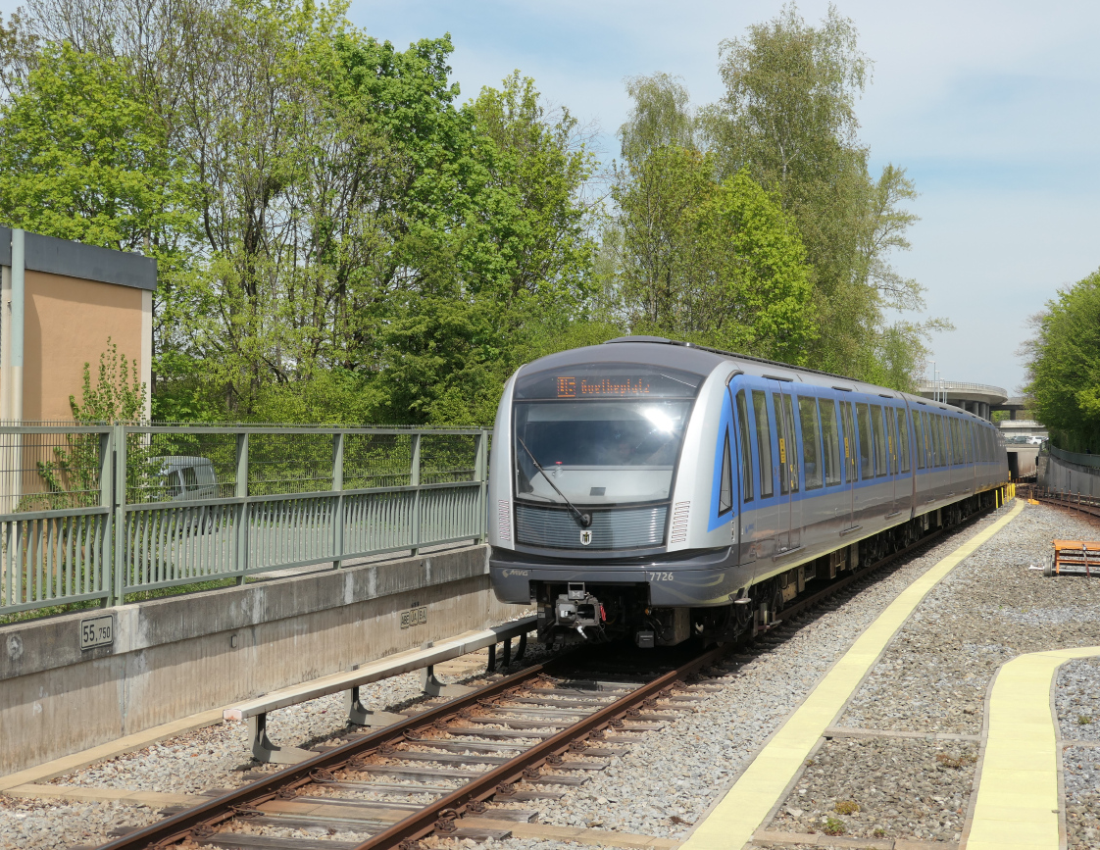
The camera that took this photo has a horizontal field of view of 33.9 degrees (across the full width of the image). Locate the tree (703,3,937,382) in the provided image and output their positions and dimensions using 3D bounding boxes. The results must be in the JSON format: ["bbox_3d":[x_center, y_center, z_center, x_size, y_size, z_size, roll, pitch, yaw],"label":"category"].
[{"bbox_3d":[11.105,-7.700,75.000,9.300,19.400,8.700,0,0,0],"label":"tree"}]

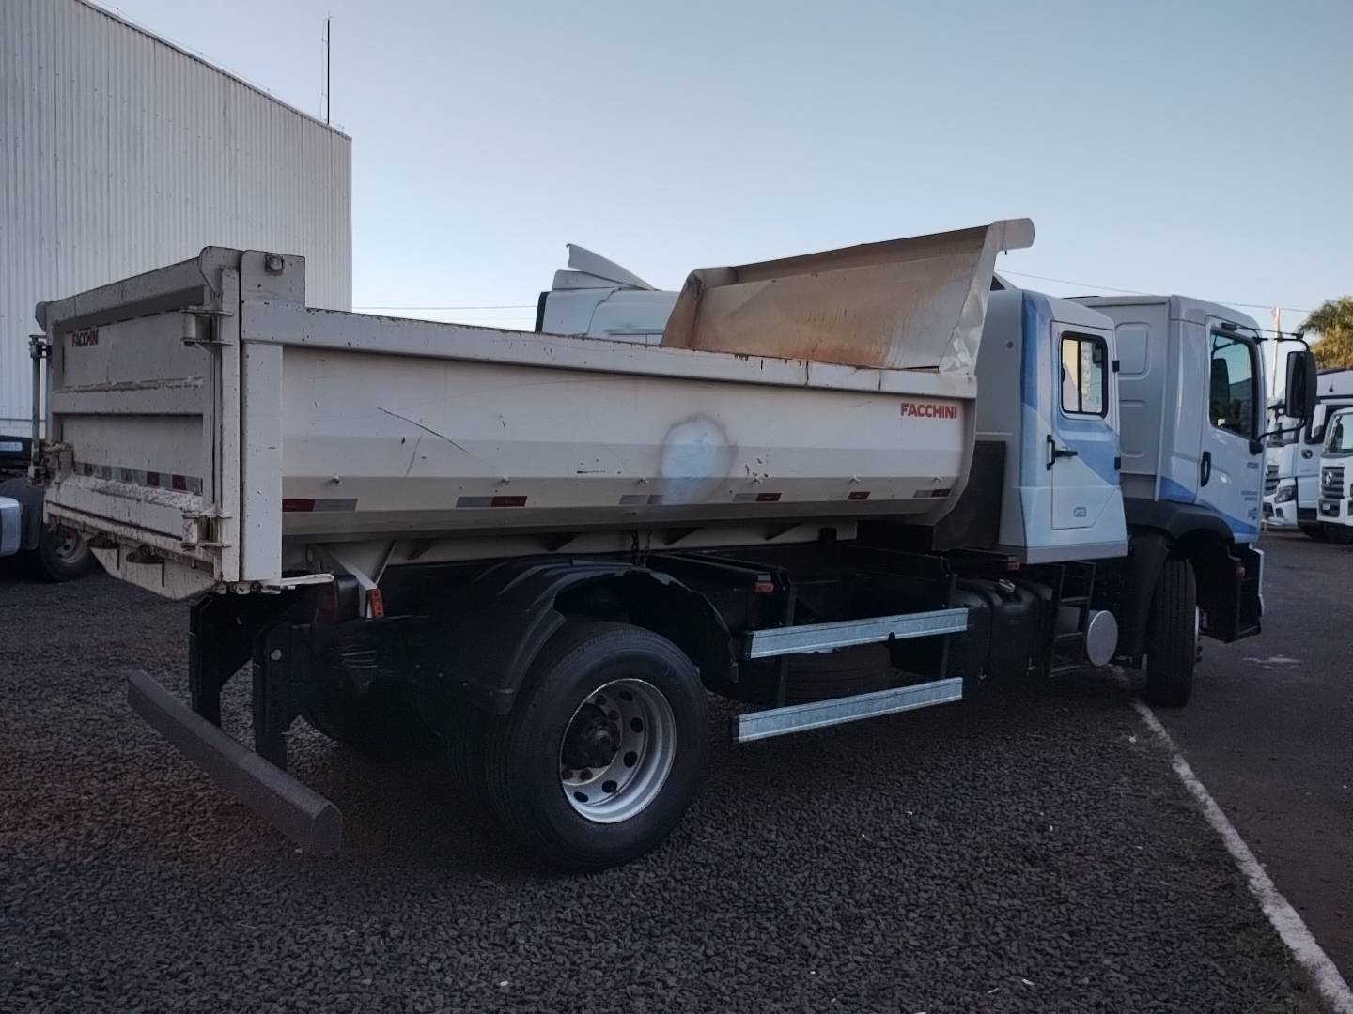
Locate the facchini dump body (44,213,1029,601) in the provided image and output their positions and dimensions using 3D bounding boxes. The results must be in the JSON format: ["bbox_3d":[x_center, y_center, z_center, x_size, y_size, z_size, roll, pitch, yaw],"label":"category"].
[{"bbox_3d":[-0.513,-0.700,5.630,4.360,1.810,2.440,-1,5,-40],"label":"facchini dump body"}]

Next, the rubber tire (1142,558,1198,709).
[{"bbox_3d":[3.510,0.903,7.763,0.285,1.010,1.010,3,4,25],"label":"rubber tire"}]

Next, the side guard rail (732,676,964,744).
[{"bbox_3d":[0.909,0.995,5.465,1.660,0.125,0.055,-1,5,-40],"label":"side guard rail"}]

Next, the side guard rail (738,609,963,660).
[{"bbox_3d":[0.951,0.619,5.466,1.630,0.125,0.055,-1,5,-40],"label":"side guard rail"}]

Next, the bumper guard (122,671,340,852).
[{"bbox_3d":[-1.942,0.996,4.596,0.100,0.170,2.440,-1,5,-40],"label":"bumper guard"}]

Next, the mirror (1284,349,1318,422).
[{"bbox_3d":[4.505,-0.873,7.875,0.110,0.490,0.200,1,4,-14],"label":"mirror"}]

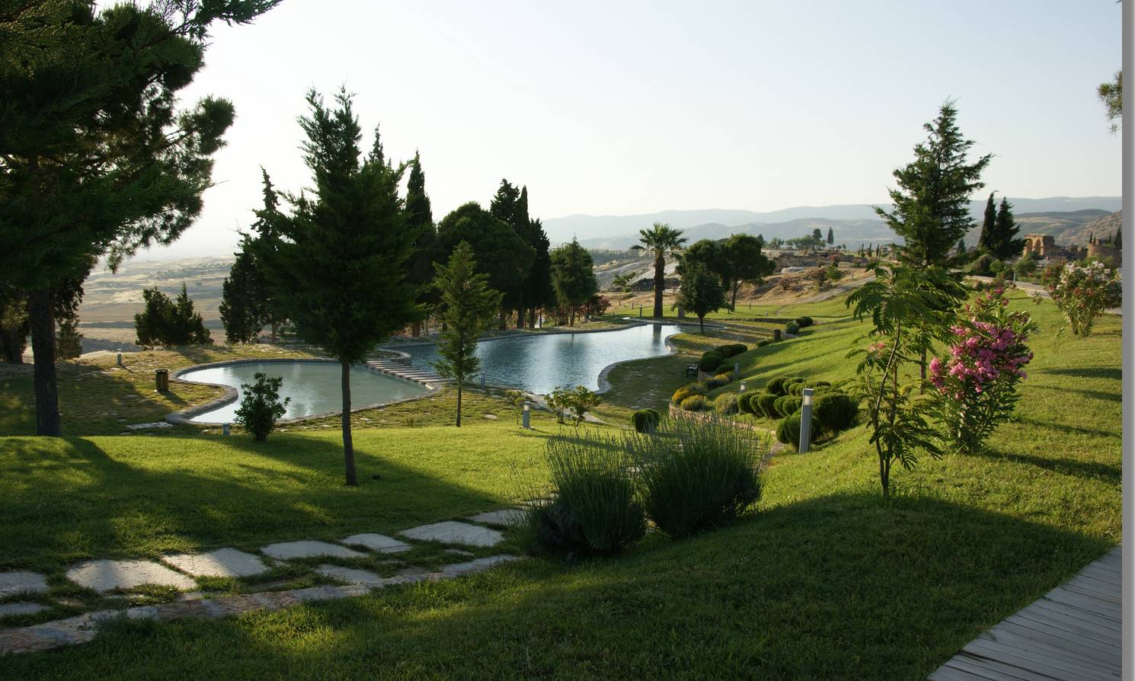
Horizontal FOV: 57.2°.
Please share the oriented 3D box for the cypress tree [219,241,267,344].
[{"bbox_3d":[-18.701,-2.762,60.000,2.900,5.900,2.800,0,6,0],"label":"cypress tree"}]

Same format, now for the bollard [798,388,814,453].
[{"bbox_3d":[3.098,1.039,13.500,0.130,0.840,0.130,3,6,0],"label":"bollard"}]

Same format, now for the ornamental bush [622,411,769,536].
[{"bbox_3d":[0.912,0.960,7.400,1.020,0.820,0.980,0,6,0],"label":"ornamental bush"}]

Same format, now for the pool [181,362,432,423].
[{"bbox_3d":[-10.699,1.905,41.785,9.514,0.500,18.039,-2,6,-19],"label":"pool"}]

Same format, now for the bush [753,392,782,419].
[{"bbox_3d":[3.979,1.301,20.700,0.580,0.520,0.580,0,6,0],"label":"bush"}]

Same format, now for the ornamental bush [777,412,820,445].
[{"bbox_3d":[3.222,1.240,14.501,0.609,0.483,0.609,1,6,13],"label":"ornamental bush"}]

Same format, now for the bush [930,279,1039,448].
[{"bbox_3d":[4.665,0.299,11.700,1.193,1.896,1.134,2,6,22],"label":"bush"}]

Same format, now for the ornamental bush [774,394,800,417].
[{"bbox_3d":[4.424,1.302,21.000,0.540,0.460,0.540,0,6,0],"label":"ornamental bush"}]

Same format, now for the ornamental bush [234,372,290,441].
[{"bbox_3d":[-7.038,1.518,24.000,1.316,1.478,1.316,0,6,0],"label":"ornamental bush"}]

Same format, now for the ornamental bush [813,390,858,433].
[{"bbox_3d":[3.854,1.033,15.000,0.670,0.580,0.670,0,6,0],"label":"ornamental bush"}]

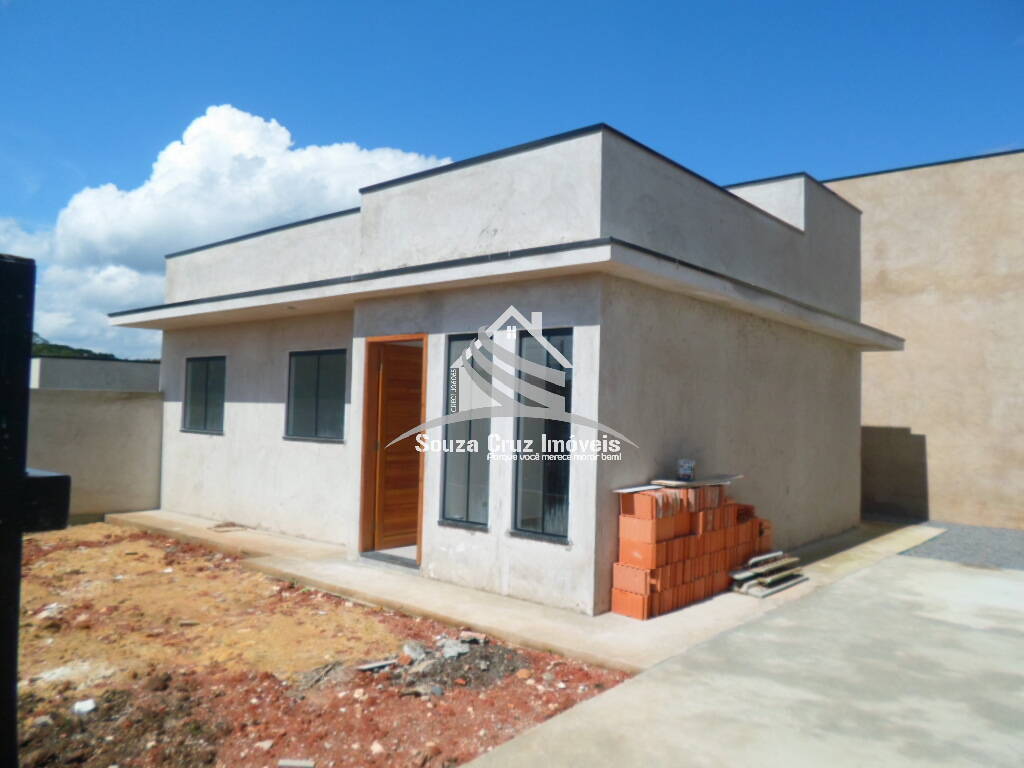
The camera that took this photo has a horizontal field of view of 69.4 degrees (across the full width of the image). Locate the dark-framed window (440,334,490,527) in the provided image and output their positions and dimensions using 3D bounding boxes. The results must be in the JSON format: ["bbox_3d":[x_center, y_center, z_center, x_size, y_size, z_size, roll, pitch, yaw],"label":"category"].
[{"bbox_3d":[-0.365,0.394,6.558,0.572,1.655,0.100,0,-2,40],"label":"dark-framed window"}]

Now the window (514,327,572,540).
[{"bbox_3d":[0.281,0.387,6.007,0.567,1.646,0.100,0,-2,40],"label":"window"}]

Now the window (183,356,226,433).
[{"bbox_3d":[-4.532,0.150,10.887,1.226,1.080,0.080,0,-3,41],"label":"window"}]

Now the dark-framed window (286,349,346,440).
[{"bbox_3d":[-2.402,0.127,9.047,1.217,1.075,0.080,0,-3,41],"label":"dark-framed window"}]

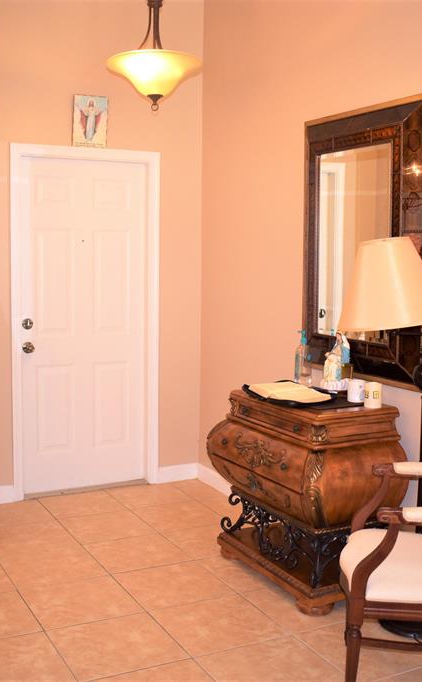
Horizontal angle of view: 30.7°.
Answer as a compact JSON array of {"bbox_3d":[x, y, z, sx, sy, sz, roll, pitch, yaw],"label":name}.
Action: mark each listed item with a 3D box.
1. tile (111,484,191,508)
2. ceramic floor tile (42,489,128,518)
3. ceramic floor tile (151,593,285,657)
[{"bbox_3d":[-0.388,0.990,4.849,0.427,0.010,0.427,-1,6,-27],"label":"tile"},{"bbox_3d":[-0.759,0.983,4.570,0.426,0.013,0.426,-2,6,-27],"label":"ceramic floor tile"},{"bbox_3d":[0.036,1.126,3.040,0.427,0.013,0.427,-2,6,-27],"label":"ceramic floor tile"}]

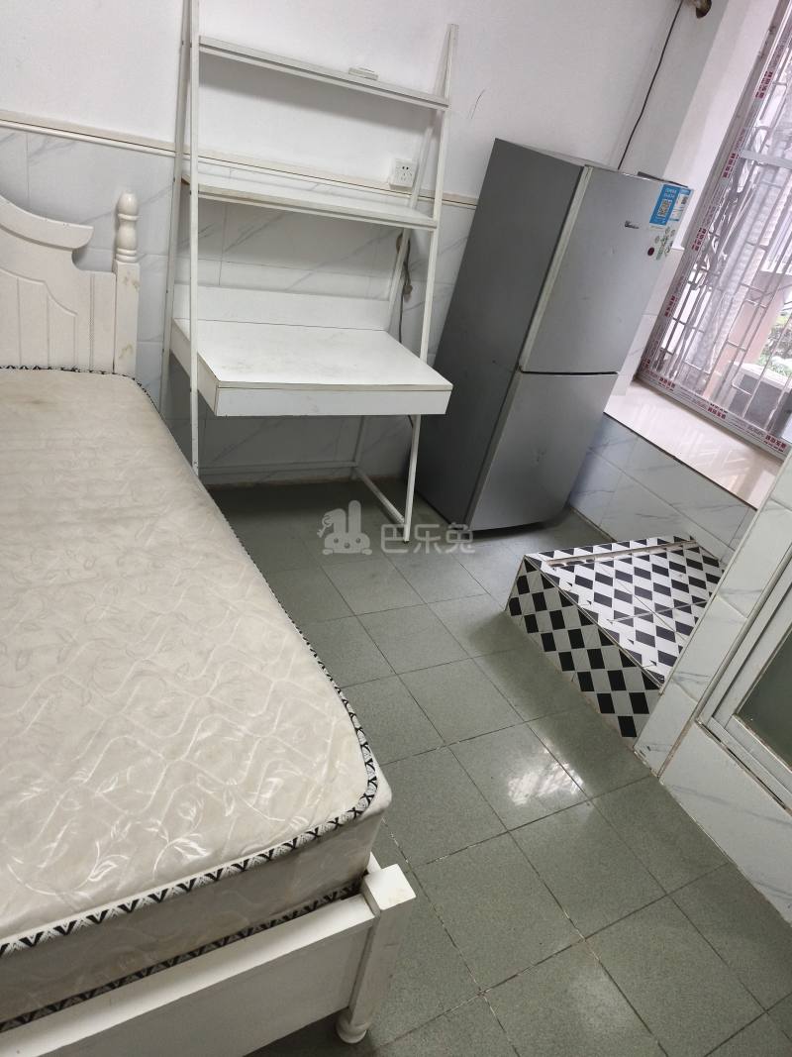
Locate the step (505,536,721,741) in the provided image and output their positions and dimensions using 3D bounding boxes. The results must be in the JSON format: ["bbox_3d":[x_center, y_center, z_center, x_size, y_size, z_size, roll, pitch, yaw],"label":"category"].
[{"bbox_3d":[1.001,0.354,2.634,0.923,0.252,0.690,-6,36,-31],"label":"step"}]

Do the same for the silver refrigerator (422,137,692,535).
[{"bbox_3d":[0.593,-0.754,3.059,0.581,1.508,0.541,-8,37,-35],"label":"silver refrigerator"}]

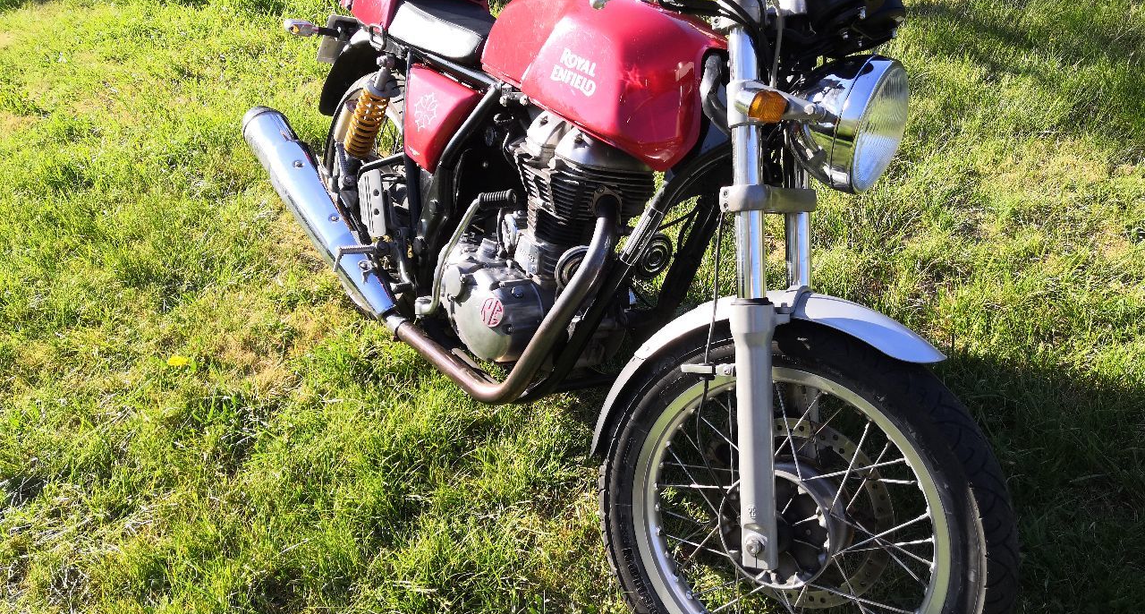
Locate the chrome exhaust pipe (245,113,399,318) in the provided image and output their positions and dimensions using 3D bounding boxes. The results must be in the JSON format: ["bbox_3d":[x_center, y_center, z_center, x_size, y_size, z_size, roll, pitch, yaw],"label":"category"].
[{"bbox_3d":[-0.600,-0.232,2.114,0.110,0.110,0.730,-8,48,-41],"label":"chrome exhaust pipe"}]

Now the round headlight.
[{"bbox_3d":[0.373,-0.265,1.253,0.165,0.190,0.190,23,17,30],"label":"round headlight"}]

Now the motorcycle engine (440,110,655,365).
[{"bbox_3d":[-0.050,-0.115,1.737,0.330,0.520,0.450,-5,30,-38],"label":"motorcycle engine"}]

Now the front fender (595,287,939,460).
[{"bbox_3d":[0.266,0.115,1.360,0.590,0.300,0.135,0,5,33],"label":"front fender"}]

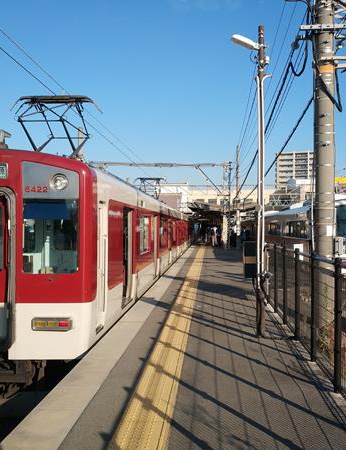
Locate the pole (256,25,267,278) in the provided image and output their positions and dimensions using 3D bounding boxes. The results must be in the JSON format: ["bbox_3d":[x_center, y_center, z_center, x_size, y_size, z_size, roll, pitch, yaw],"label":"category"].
[{"bbox_3d":[1.220,-0.610,7.640,0.150,4.250,0.150,0,0,4],"label":"pole"}]

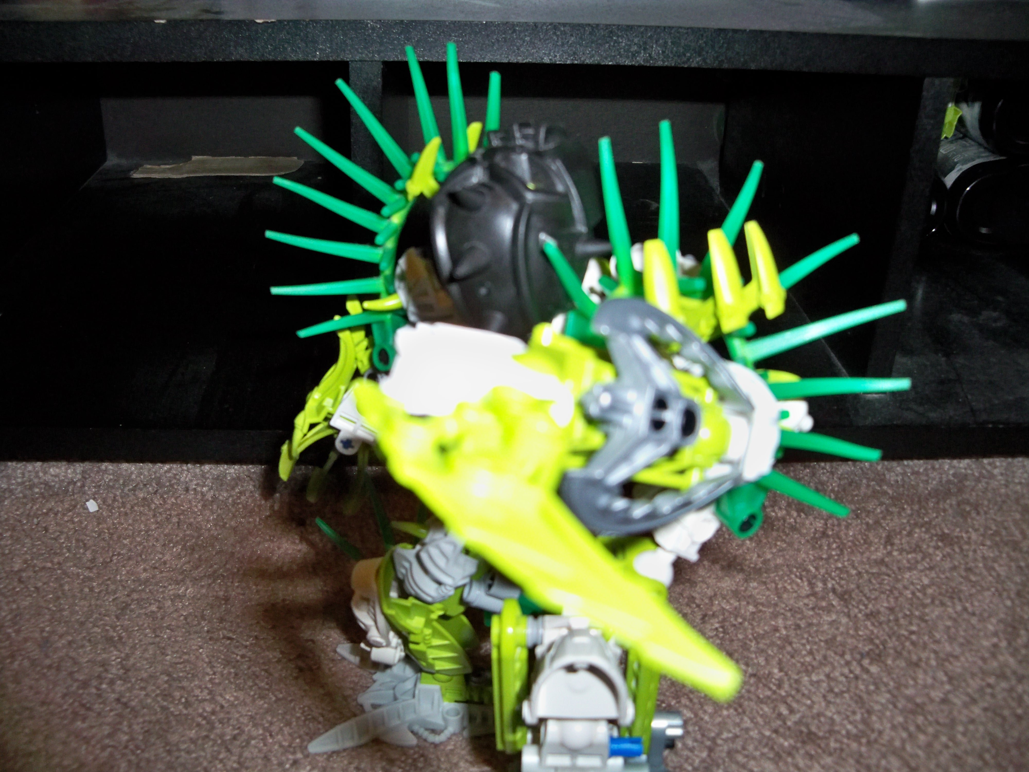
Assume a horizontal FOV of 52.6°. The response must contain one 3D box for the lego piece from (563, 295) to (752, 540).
[{"bbox_3d":[0.026,0.005,0.188,0.026,0.039,0.022,10,4,39],"label":"lego piece"}]

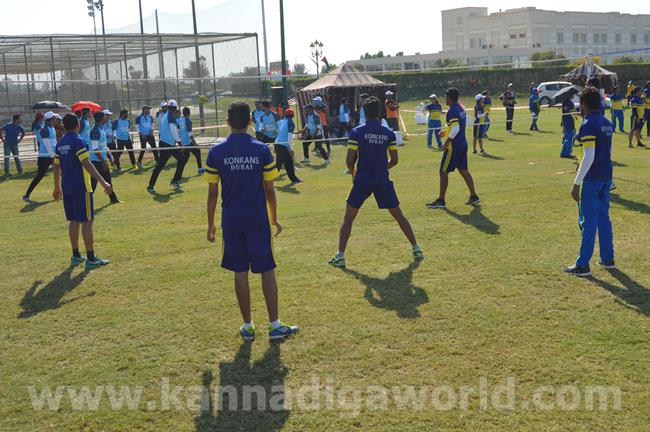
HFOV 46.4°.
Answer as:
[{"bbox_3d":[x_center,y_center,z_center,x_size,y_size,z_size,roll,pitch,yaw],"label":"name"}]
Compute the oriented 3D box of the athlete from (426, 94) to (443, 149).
[{"bbox_3d":[3.469,-3.000,24.000,0.520,1.690,0.380,0,9,14],"label":"athlete"}]

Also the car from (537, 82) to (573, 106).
[{"bbox_3d":[15.106,-7.587,47.000,3.900,1.500,1.700,-3,9,-2],"label":"car"}]

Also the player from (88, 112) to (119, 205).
[{"bbox_3d":[-4.161,-1.096,14.200,0.750,1.680,0.550,-1,9,12],"label":"player"}]

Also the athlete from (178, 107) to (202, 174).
[{"bbox_3d":[-3.219,-1.754,18.200,0.750,1.660,0.550,-10,11,-40],"label":"athlete"}]

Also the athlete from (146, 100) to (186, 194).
[{"bbox_3d":[-3.107,-1.367,14.900,0.800,1.750,0.600,-10,12,-39],"label":"athlete"}]

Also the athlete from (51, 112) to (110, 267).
[{"bbox_3d":[-2.621,-0.280,8.214,0.520,1.640,0.460,4,11,35],"label":"athlete"}]

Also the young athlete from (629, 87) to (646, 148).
[{"bbox_3d":[8.676,-2.730,21.000,0.500,1.650,0.480,-7,10,-27],"label":"young athlete"}]

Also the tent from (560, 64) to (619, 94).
[{"bbox_3d":[17.107,-8.505,49.000,3.700,2.800,3.700,1,9,19],"label":"tent"}]

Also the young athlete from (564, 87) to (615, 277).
[{"bbox_3d":[2.439,-0.335,7.000,0.500,1.720,0.360,-10,12,-42],"label":"young athlete"}]

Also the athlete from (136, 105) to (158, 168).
[{"bbox_3d":[-4.924,-2.263,21.023,0.620,1.700,0.420,-7,10,-28],"label":"athlete"}]

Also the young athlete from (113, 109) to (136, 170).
[{"bbox_3d":[-5.597,-2.141,21.200,0.620,1.660,0.450,-10,12,-39],"label":"young athlete"}]

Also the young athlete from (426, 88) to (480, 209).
[{"bbox_3d":[1.925,-1.019,11.350,0.780,1.740,0.560,4,11,34],"label":"young athlete"}]

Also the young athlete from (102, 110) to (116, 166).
[{"bbox_3d":[-6.229,-2.240,21.900,0.500,1.640,0.550,5,12,39],"label":"young athlete"}]

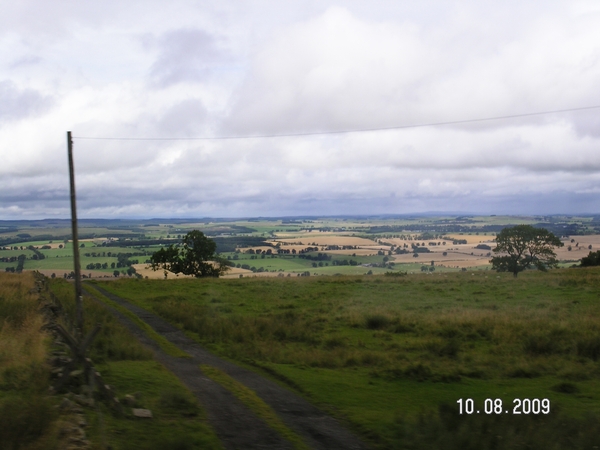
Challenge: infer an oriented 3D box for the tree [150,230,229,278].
[{"bbox_3d":[-17.300,4.950,162.000,11.800,8.300,10.500,-1,1,-6],"label":"tree"}]

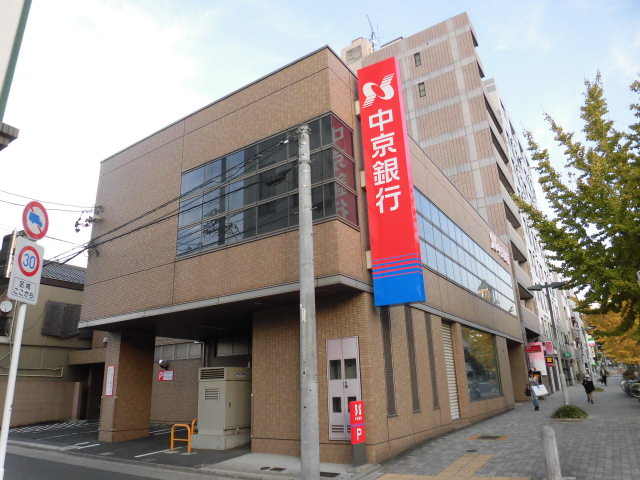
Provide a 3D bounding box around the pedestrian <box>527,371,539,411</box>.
[{"bbox_3d":[10.009,7.060,20.817,0.500,1.732,0.400,-13,-21,31],"label":"pedestrian"}]

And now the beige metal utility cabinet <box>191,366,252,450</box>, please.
[{"bbox_3d":[-2.579,4.583,12.287,1.170,2.045,1.250,-13,-21,31],"label":"beige metal utility cabinet"}]

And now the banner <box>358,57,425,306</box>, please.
[{"bbox_3d":[1.528,-1.468,10.011,0.970,5.930,0.280,-13,-21,31],"label":"banner"}]

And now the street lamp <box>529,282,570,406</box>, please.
[{"bbox_3d":[9.894,4.463,18.676,1.500,5.376,0.300,-13,-21,31],"label":"street lamp"}]

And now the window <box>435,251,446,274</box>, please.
[{"bbox_3d":[3.962,0.810,14.503,0.060,0.678,0.923,-13,-21,31],"label":"window"}]

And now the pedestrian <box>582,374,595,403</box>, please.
[{"bbox_3d":[15.335,8.511,25.319,0.520,1.539,0.380,-13,-21,31],"label":"pedestrian"}]

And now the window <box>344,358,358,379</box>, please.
[{"bbox_3d":[0.652,2.676,9.198,0.307,0.411,0.040,-13,-21,31],"label":"window"}]

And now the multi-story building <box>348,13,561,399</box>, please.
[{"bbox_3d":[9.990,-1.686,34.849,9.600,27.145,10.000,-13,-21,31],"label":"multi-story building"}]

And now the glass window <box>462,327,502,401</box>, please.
[{"bbox_3d":[6.128,4.687,16.659,0.120,2.430,4.700,-13,-21,31],"label":"glass window"}]

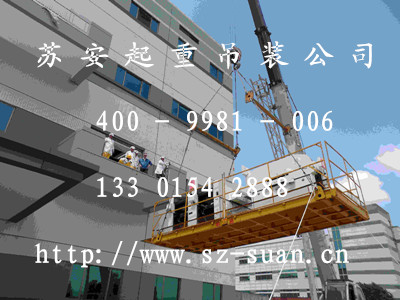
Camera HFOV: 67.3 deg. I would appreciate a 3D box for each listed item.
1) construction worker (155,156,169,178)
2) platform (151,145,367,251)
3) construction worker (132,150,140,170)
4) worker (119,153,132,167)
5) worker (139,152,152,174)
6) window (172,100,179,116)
[{"bbox_3d":[-2.097,1.111,16.149,0.600,1.730,0.550,-3,-30,9],"label":"construction worker"},{"bbox_3d":[1.227,1.838,8.875,6.104,1.305,2.379,-25,-37,34],"label":"platform"},{"bbox_3d":[-3.071,0.815,14.119,0.500,1.730,0.360,20,-31,-31],"label":"construction worker"},{"bbox_3d":[-3.297,0.710,13.069,0.650,1.050,0.650,17,-30,-27],"label":"worker"},{"bbox_3d":[-2.618,0.949,14.113,0.660,1.760,0.360,10,-27,-15],"label":"worker"},{"bbox_3d":[-1.805,-3.034,21.790,0.546,1.260,0.100,27,-38,-37],"label":"window"}]

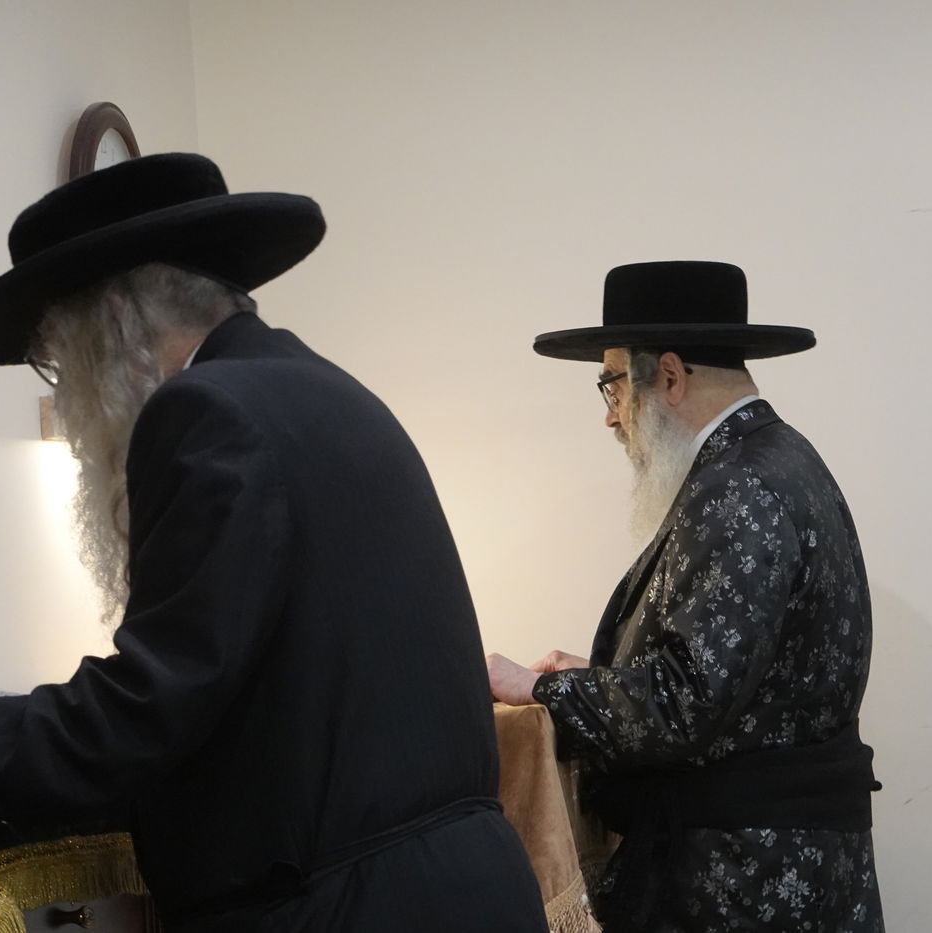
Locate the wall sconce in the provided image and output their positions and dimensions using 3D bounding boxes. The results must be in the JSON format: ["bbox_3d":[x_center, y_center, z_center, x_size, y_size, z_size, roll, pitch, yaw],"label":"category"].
[{"bbox_3d":[-0.595,-0.072,6.553,0.070,0.070,0.090,-4,-3,17],"label":"wall sconce"}]

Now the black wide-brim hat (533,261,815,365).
[{"bbox_3d":[0.299,-0.229,6.200,0.410,0.120,0.395,-1,-4,0],"label":"black wide-brim hat"}]

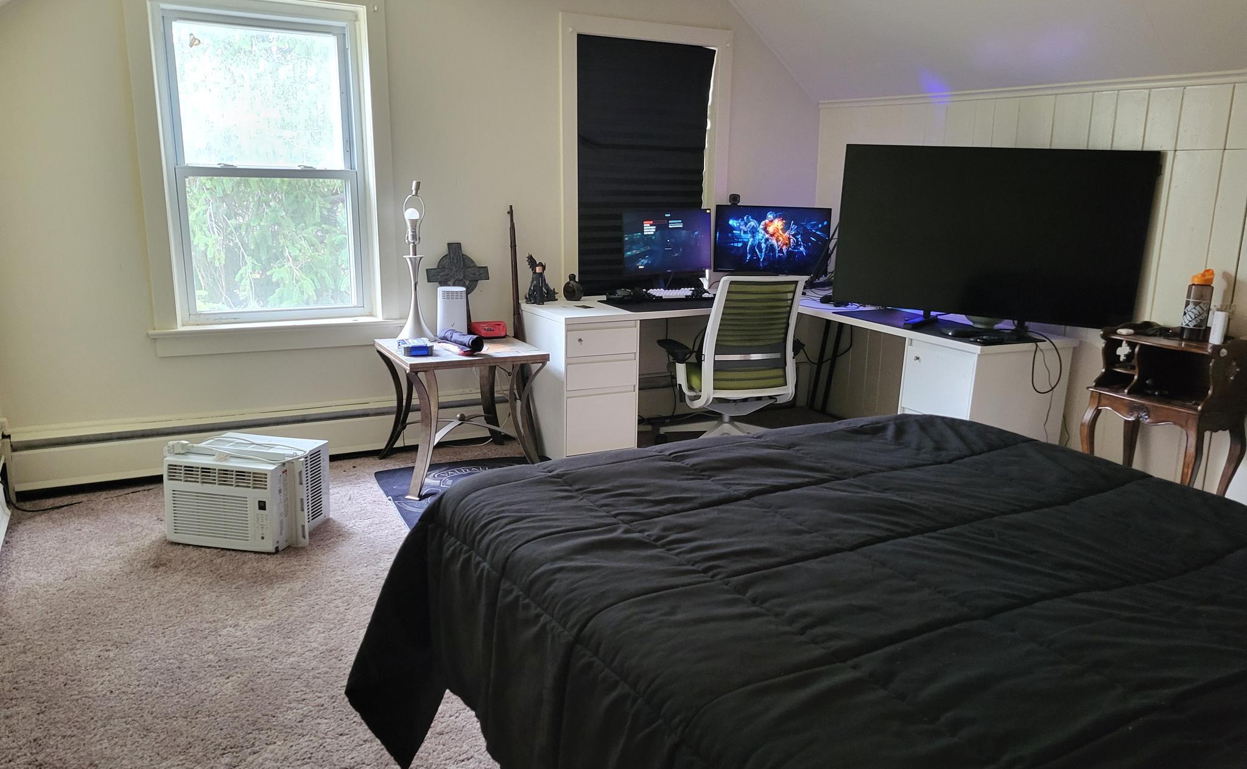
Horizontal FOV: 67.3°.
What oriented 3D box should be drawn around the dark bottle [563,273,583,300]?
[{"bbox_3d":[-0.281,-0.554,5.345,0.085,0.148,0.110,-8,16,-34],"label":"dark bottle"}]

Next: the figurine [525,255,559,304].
[{"bbox_3d":[-0.454,-0.589,5.236,0.180,0.260,0.130,-2,13,-12],"label":"figurine"}]

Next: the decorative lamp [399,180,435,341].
[{"bbox_3d":[-1.033,-0.615,4.686,0.185,0.800,0.185,-6,15,-29],"label":"decorative lamp"}]

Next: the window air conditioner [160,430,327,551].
[{"bbox_3d":[-1.535,0.438,3.848,0.475,0.344,0.390,4,13,12],"label":"window air conditioner"}]

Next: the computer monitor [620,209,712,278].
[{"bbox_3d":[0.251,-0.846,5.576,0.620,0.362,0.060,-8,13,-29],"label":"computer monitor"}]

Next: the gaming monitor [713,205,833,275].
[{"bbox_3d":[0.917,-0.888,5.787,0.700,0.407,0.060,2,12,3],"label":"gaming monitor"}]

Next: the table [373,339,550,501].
[{"bbox_3d":[-0.819,0.115,4.688,0.675,0.615,0.680,-6,15,-29],"label":"table"}]

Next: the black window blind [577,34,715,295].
[{"bbox_3d":[0.137,-1.276,5.606,0.910,1.480,0.050,-6,15,-29],"label":"black window blind"}]

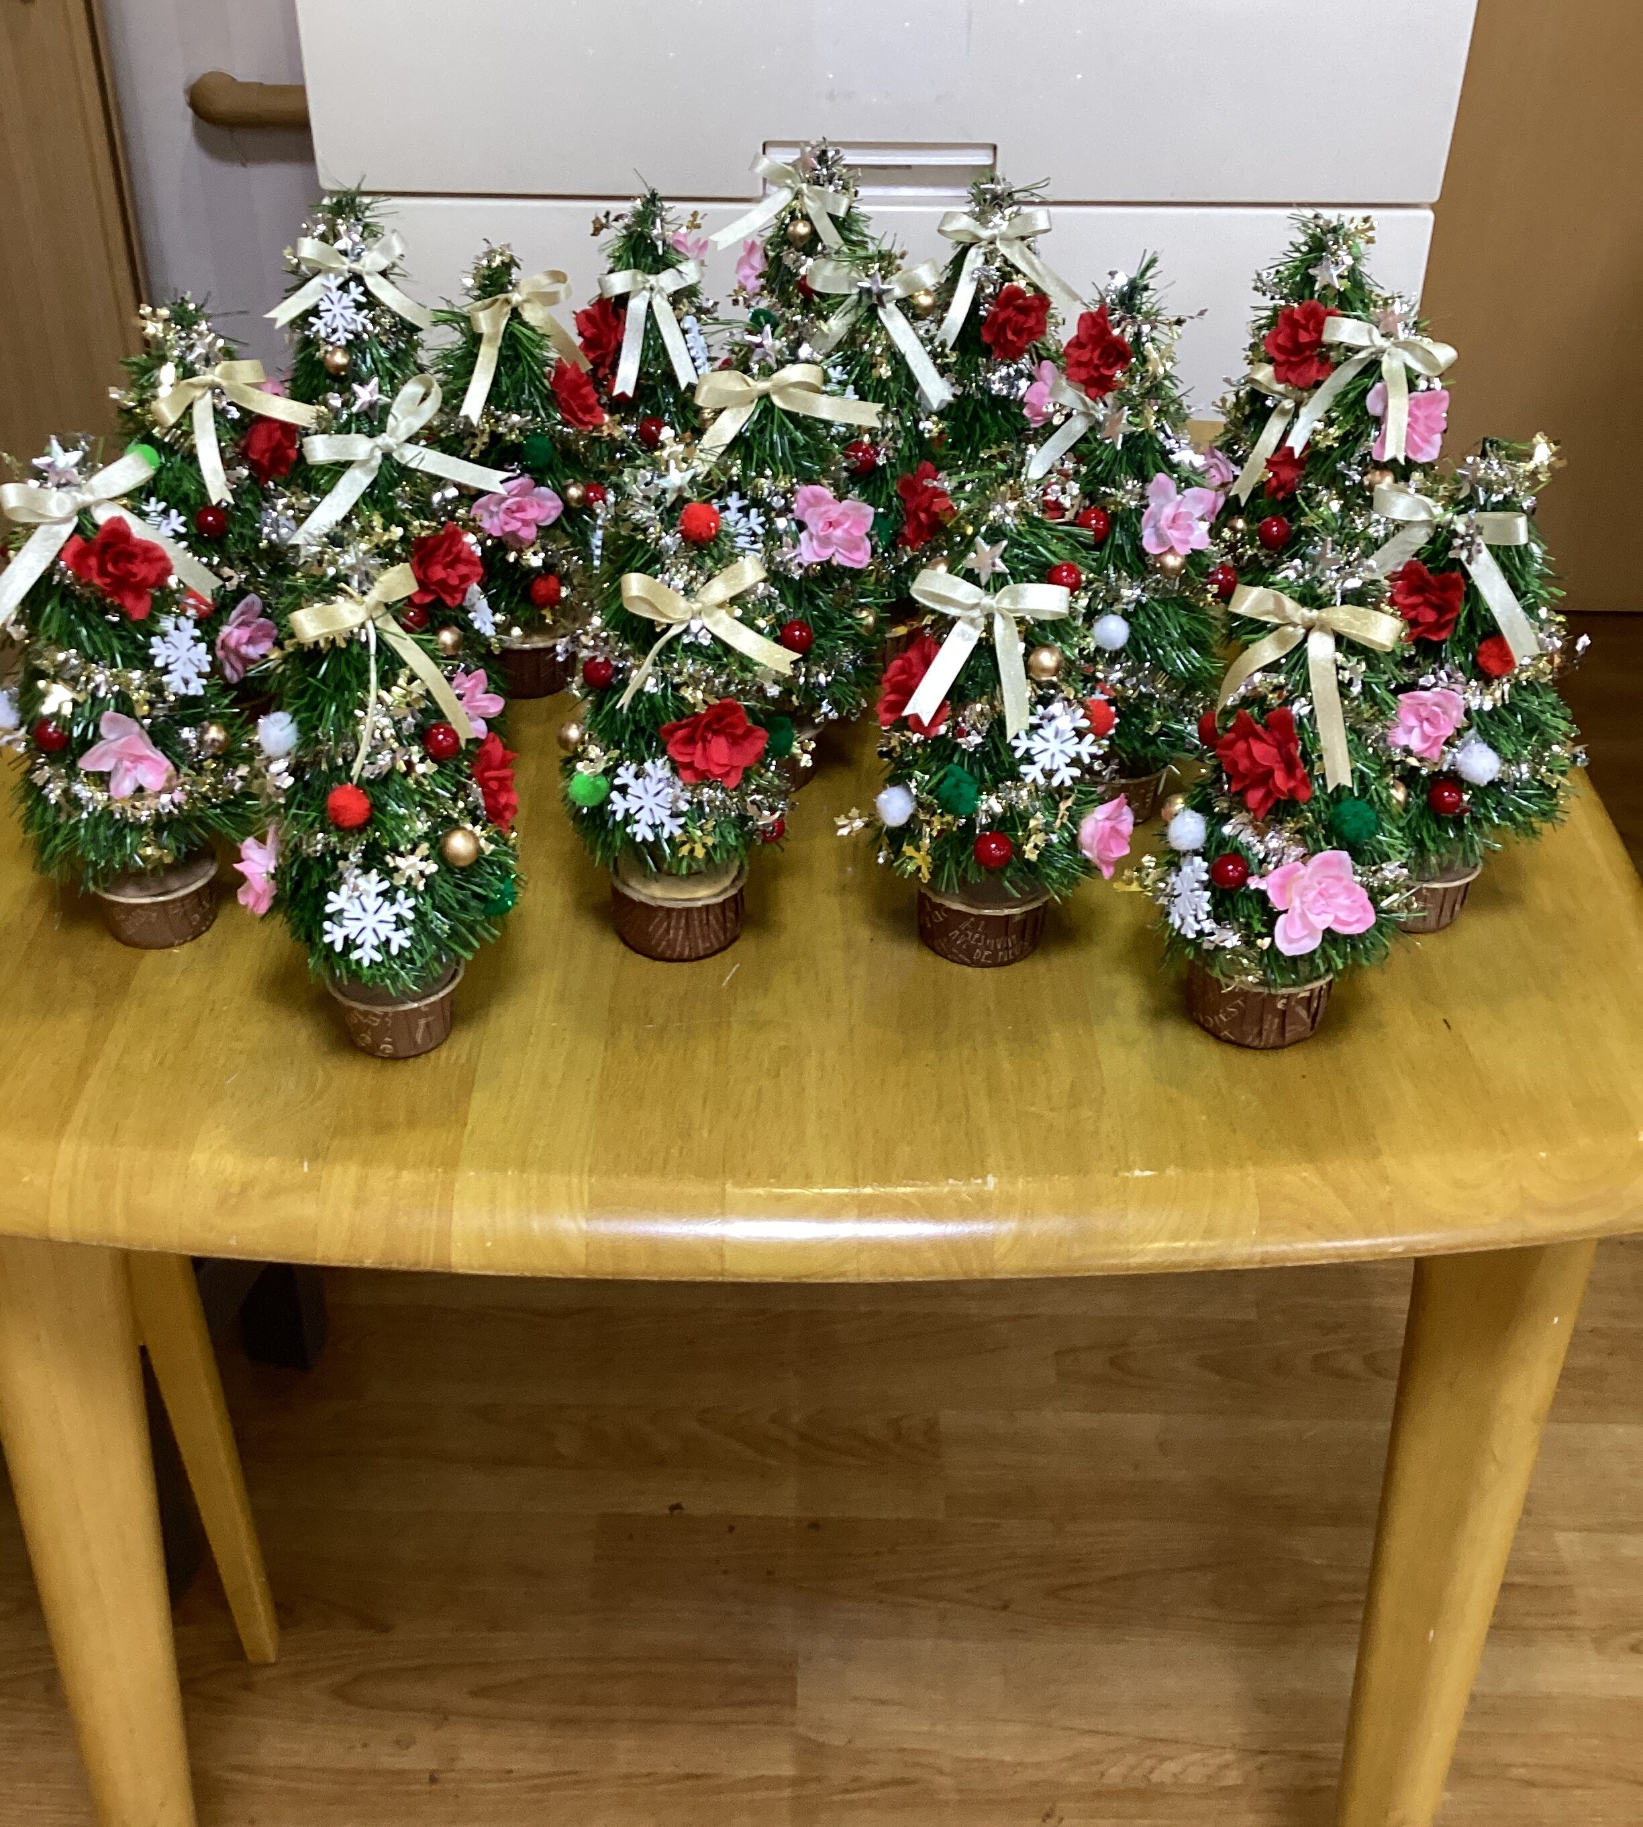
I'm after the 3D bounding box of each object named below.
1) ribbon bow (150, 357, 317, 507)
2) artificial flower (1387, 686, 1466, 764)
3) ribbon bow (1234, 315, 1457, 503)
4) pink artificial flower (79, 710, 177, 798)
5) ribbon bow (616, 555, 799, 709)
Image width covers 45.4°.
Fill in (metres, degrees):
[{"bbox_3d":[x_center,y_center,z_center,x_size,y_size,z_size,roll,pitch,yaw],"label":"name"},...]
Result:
[{"bbox_3d":[-0.250,-0.205,0.835,0.070,0.062,0.028,-6,21,-10],"label":"ribbon bow"},{"bbox_3d":[0.221,-0.069,0.717,0.028,0.028,0.018,12,20,16],"label":"artificial flower"},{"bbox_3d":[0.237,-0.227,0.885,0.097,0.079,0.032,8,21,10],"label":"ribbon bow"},{"bbox_3d":[-0.268,-0.061,0.754,0.038,0.036,0.019,7,9,9],"label":"pink artificial flower"},{"bbox_3d":[-0.039,-0.097,0.673,0.061,0.049,0.023,-4,21,-7],"label":"ribbon bow"}]

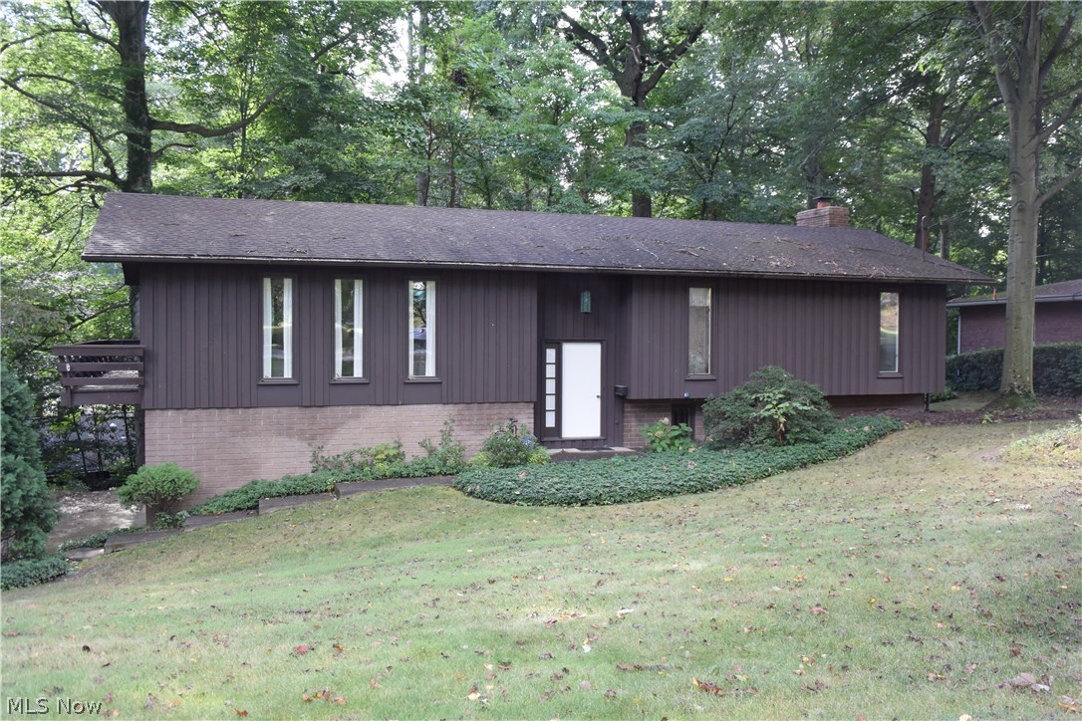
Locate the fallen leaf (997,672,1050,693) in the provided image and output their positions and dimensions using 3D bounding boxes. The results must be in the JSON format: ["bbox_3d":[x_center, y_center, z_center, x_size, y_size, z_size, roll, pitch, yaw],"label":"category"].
[{"bbox_3d":[2.224,1.471,4.435,0.210,0.050,0.150,-6,-2,0],"label":"fallen leaf"}]

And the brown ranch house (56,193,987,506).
[{"bbox_3d":[-0.381,-0.607,24.159,20.220,6.850,9.720,0,2,-19],"label":"brown ranch house"}]

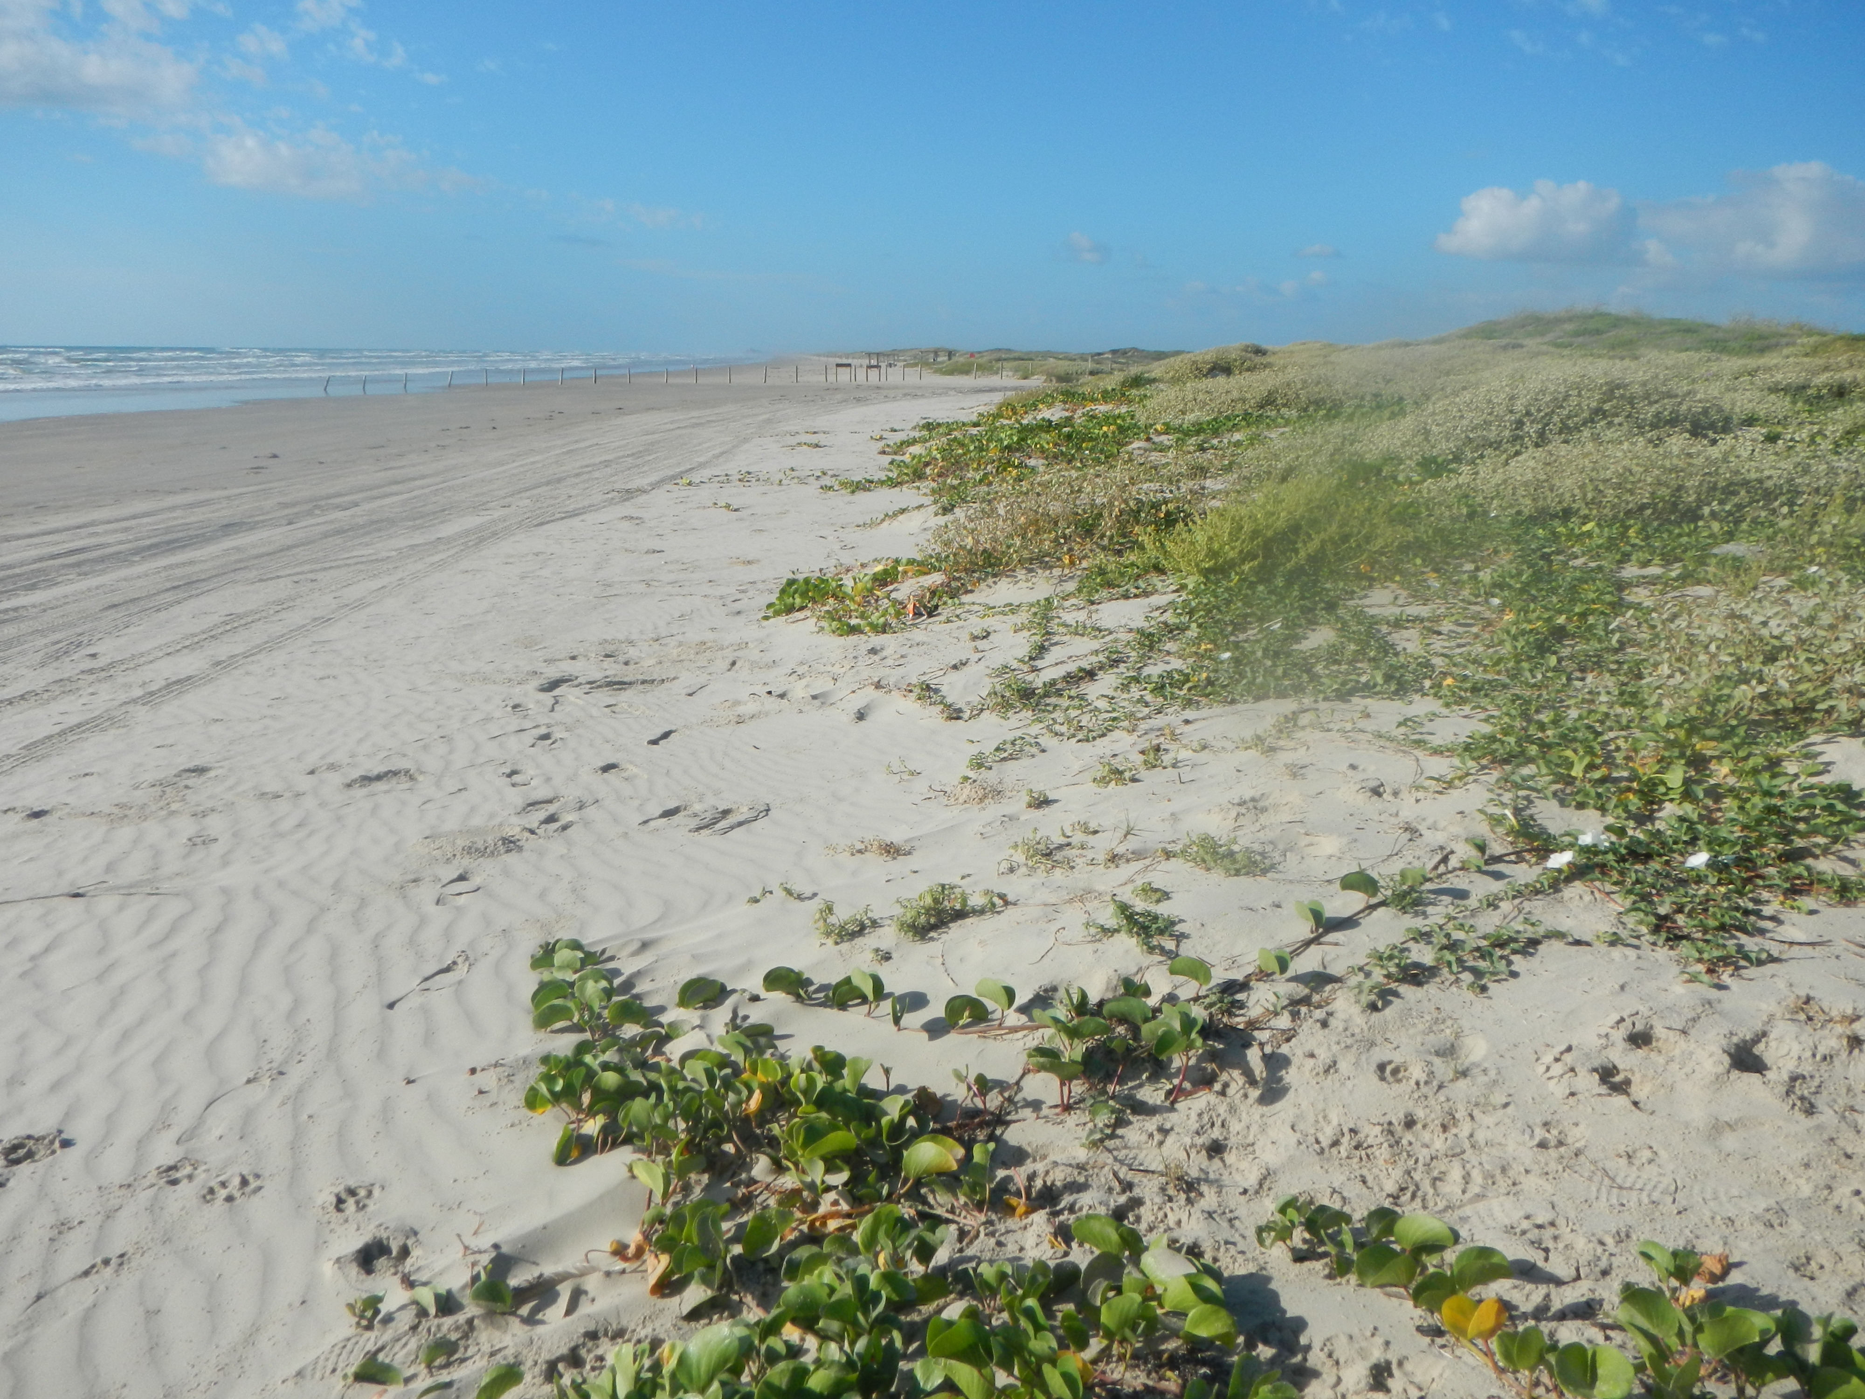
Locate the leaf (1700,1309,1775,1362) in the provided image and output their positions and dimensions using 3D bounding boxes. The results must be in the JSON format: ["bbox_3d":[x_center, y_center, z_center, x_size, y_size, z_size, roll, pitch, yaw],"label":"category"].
[{"bbox_3d":[1.078,0.852,2.024,0.098,0.044,0.064,8,15,30],"label":"leaf"}]

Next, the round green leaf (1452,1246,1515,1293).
[{"bbox_3d":[0.857,0.887,2.346,0.099,0.062,0.049,6,14,22],"label":"round green leaf"}]

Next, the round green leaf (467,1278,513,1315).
[{"bbox_3d":[-0.681,0.919,2.324,0.070,0.052,0.036,-4,14,-18],"label":"round green leaf"}]

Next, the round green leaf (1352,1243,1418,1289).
[{"bbox_3d":[0.720,0.896,2.389,0.101,0.065,0.046,5,14,18],"label":"round green leaf"}]

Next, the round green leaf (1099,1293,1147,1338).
[{"bbox_3d":[0.262,0.850,2.080,0.064,0.051,0.035,2,13,8],"label":"round green leaf"}]

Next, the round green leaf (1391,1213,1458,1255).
[{"bbox_3d":[0.791,0.858,2.426,0.100,0.058,0.046,5,14,20],"label":"round green leaf"}]

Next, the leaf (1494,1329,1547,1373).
[{"bbox_3d":[0.841,0.930,2.157,0.073,0.056,0.045,6,14,23],"label":"leaf"}]

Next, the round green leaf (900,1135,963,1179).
[{"bbox_3d":[-0.001,0.784,2.584,0.106,0.066,0.053,1,13,0],"label":"round green leaf"}]

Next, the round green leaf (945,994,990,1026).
[{"bbox_3d":[0.077,0.681,3.304,0.096,0.065,0.039,1,13,2],"label":"round green leaf"}]

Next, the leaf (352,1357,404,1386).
[{"bbox_3d":[-0.757,0.917,2.060,0.072,0.029,0.047,-5,14,-22],"label":"leaf"}]

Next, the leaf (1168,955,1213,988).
[{"bbox_3d":[0.550,0.584,3.227,0.093,0.049,0.061,3,13,10],"label":"leaf"}]

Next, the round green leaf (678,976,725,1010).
[{"bbox_3d":[-0.488,0.619,3.187,0.099,0.049,0.064,-2,13,-9],"label":"round green leaf"}]

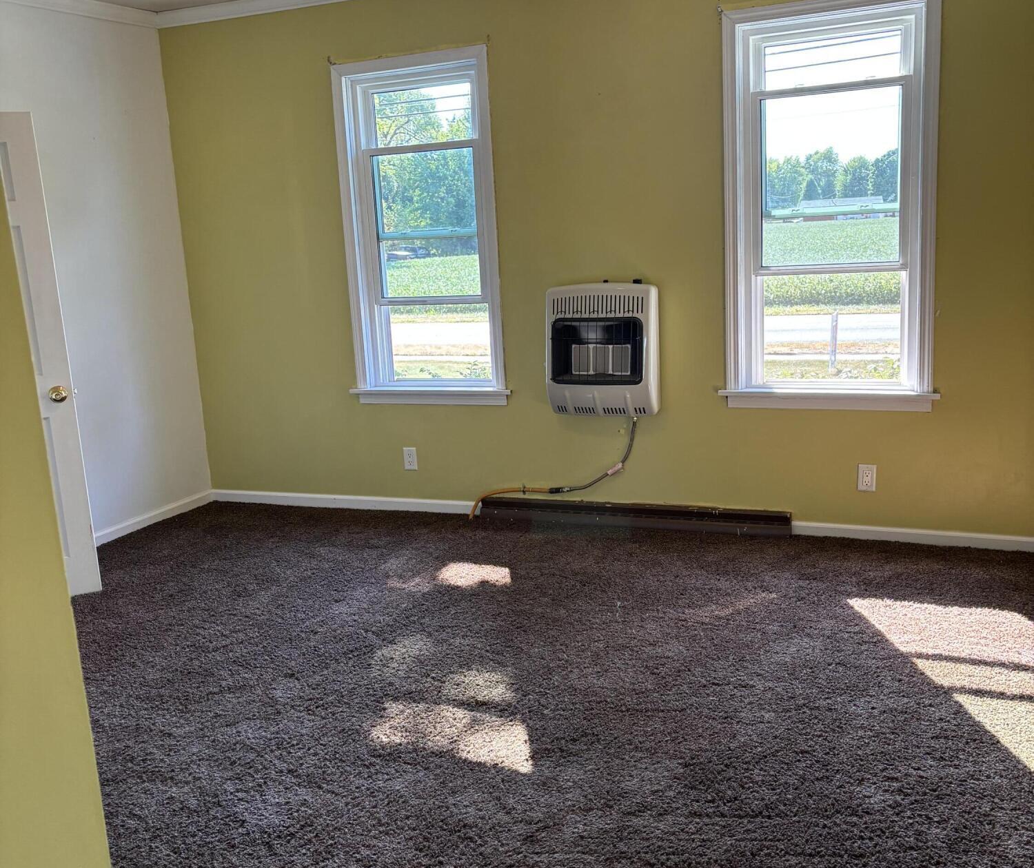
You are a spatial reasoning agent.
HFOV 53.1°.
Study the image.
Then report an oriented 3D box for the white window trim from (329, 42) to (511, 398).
[{"bbox_3d":[-0.470,-0.985,5.157,0.894,1.691,0.100,2,12,22],"label":"white window trim"}]

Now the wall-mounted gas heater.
[{"bbox_3d":[0.409,-0.394,4.811,0.452,0.598,0.200,2,12,22],"label":"wall-mounted gas heater"}]

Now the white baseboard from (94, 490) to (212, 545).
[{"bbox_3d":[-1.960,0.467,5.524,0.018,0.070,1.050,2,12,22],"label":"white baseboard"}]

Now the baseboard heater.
[{"bbox_3d":[0.541,0.406,5.006,1.531,0.112,0.070,2,12,22],"label":"baseboard heater"}]

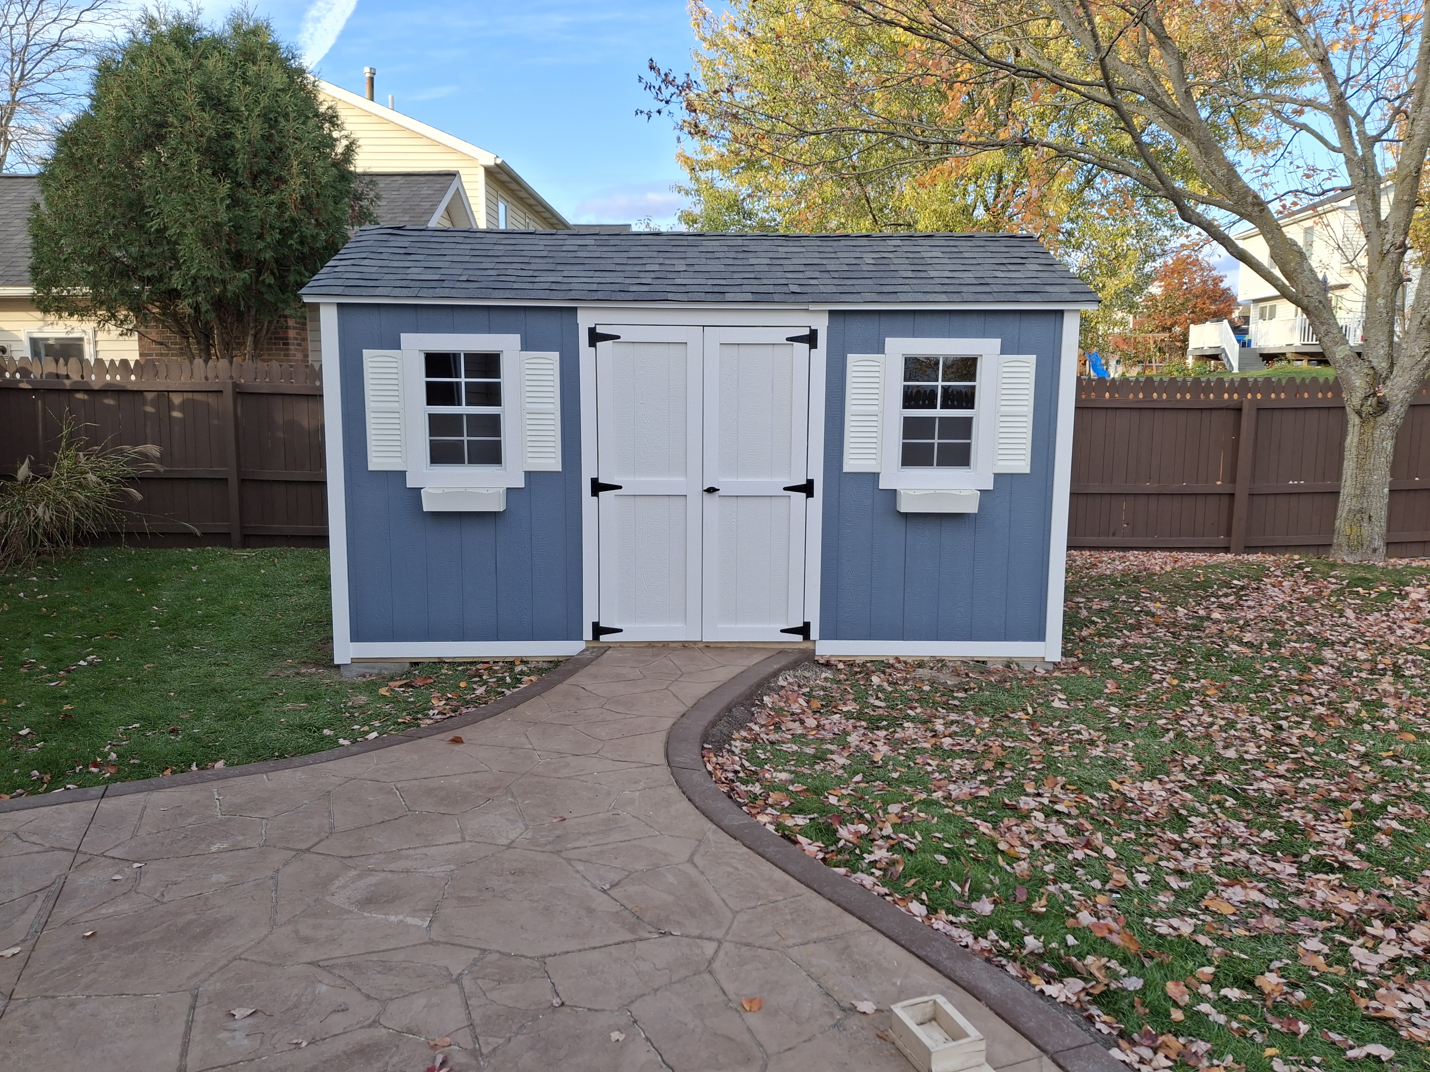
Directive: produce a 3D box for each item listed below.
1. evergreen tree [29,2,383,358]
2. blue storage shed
[{"bbox_3d":[-5.587,-2.830,11.460,3.550,5.690,3.400,0,8,-2],"label":"evergreen tree"},{"bbox_3d":[-0.103,-0.708,7.089,4.490,2.670,2.480,0,8,-2],"label":"blue storage shed"}]

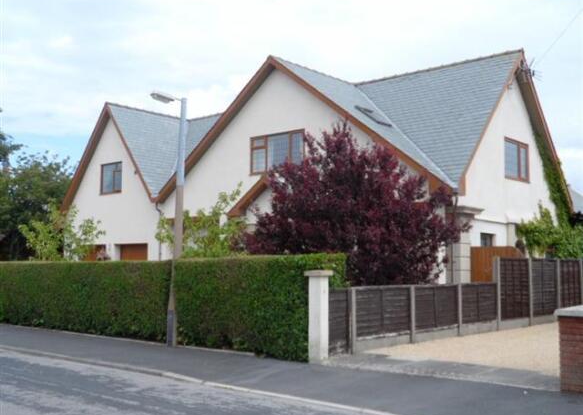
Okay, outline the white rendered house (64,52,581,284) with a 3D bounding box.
[{"bbox_3d":[-0.317,-0.365,27.185,19.539,8.252,8.201,-4,-6,41],"label":"white rendered house"}]

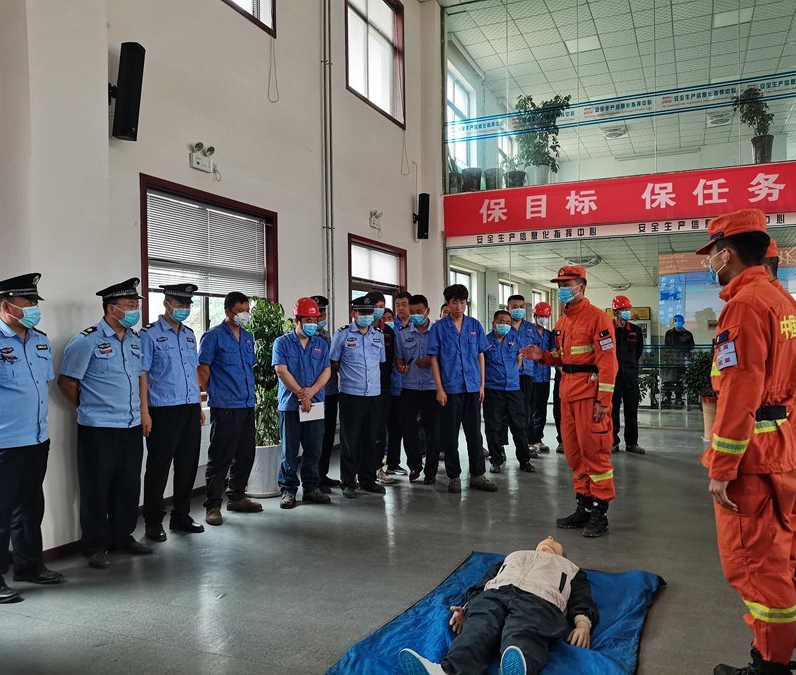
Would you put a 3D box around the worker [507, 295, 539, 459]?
[{"bbox_3d":[1.341,0.435,7.446,0.480,1.806,0.320,-1,0,-5],"label":"worker"}]

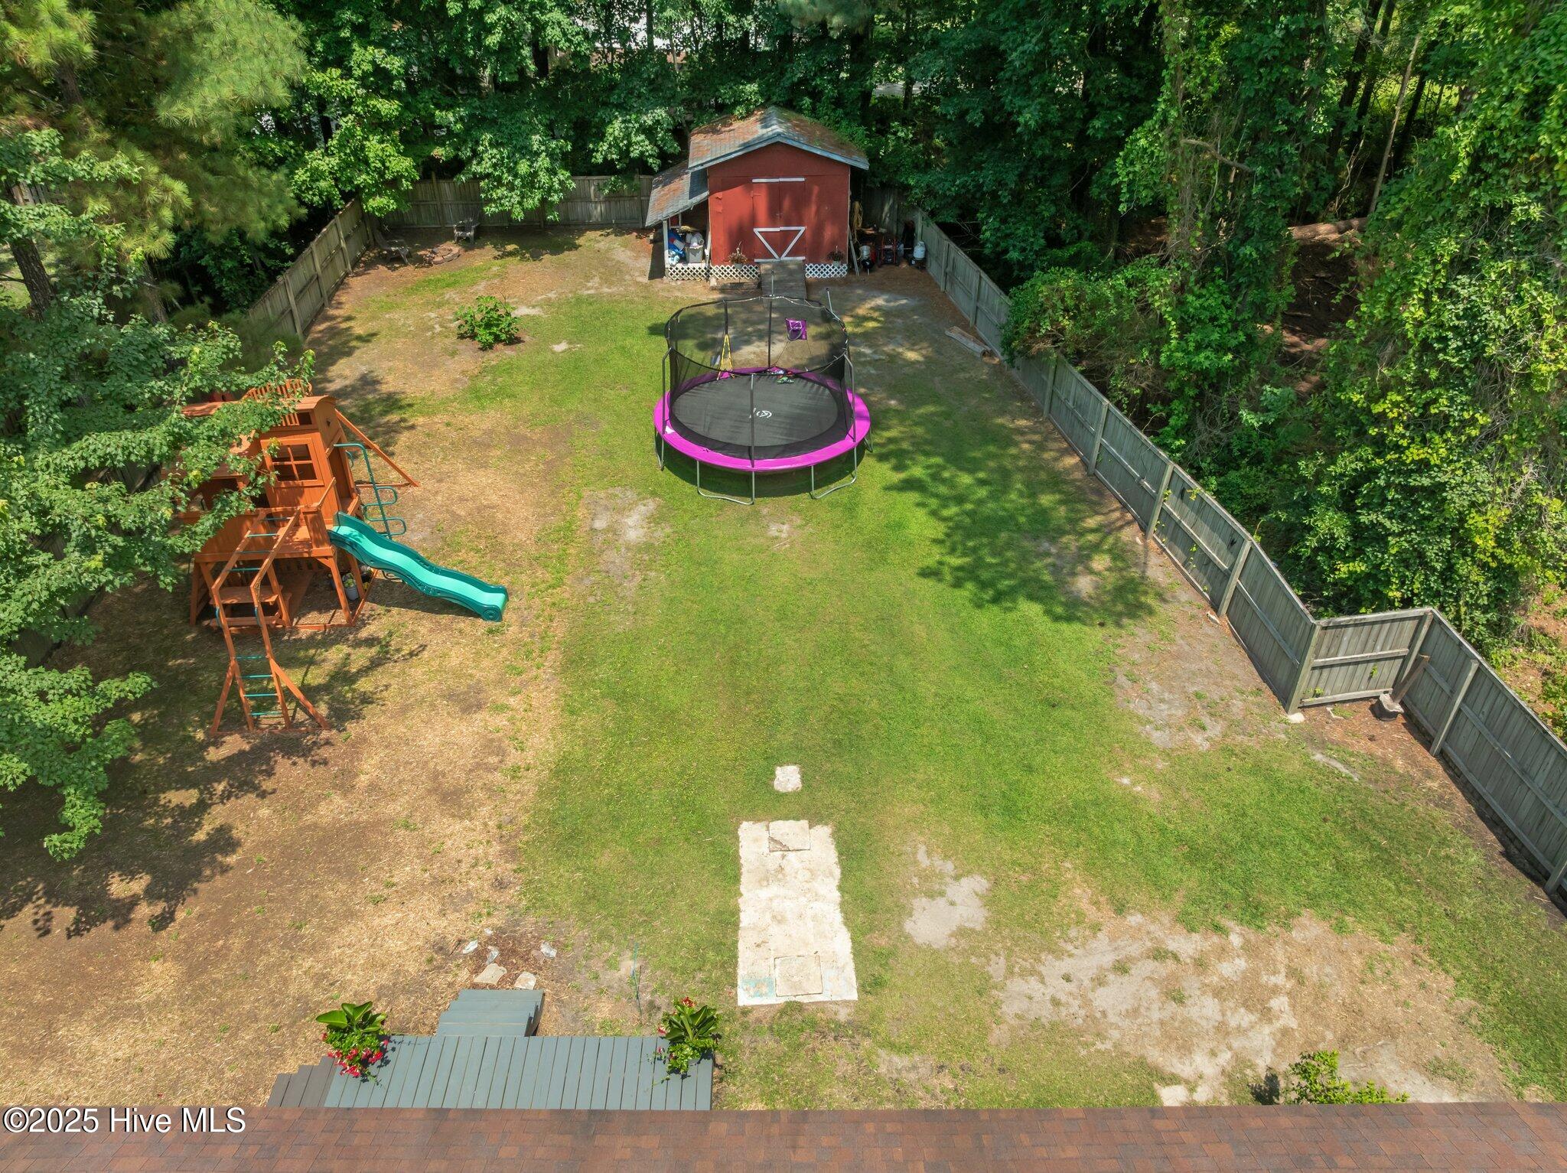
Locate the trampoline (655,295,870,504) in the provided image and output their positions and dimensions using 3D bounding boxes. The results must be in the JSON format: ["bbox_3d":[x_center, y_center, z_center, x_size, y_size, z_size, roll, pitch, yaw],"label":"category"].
[{"bbox_3d":[-0.433,-3.977,22.182,4.450,2.750,4.450,0,37,0],"label":"trampoline"}]

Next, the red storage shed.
[{"bbox_3d":[-0.841,-11.275,30.824,5.900,4.000,3.850,-2,37,-3],"label":"red storage shed"}]

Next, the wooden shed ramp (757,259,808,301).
[{"bbox_3d":[0.026,-8.047,28.746,1.210,0.480,1.790,-2,37,-3],"label":"wooden shed ramp"}]

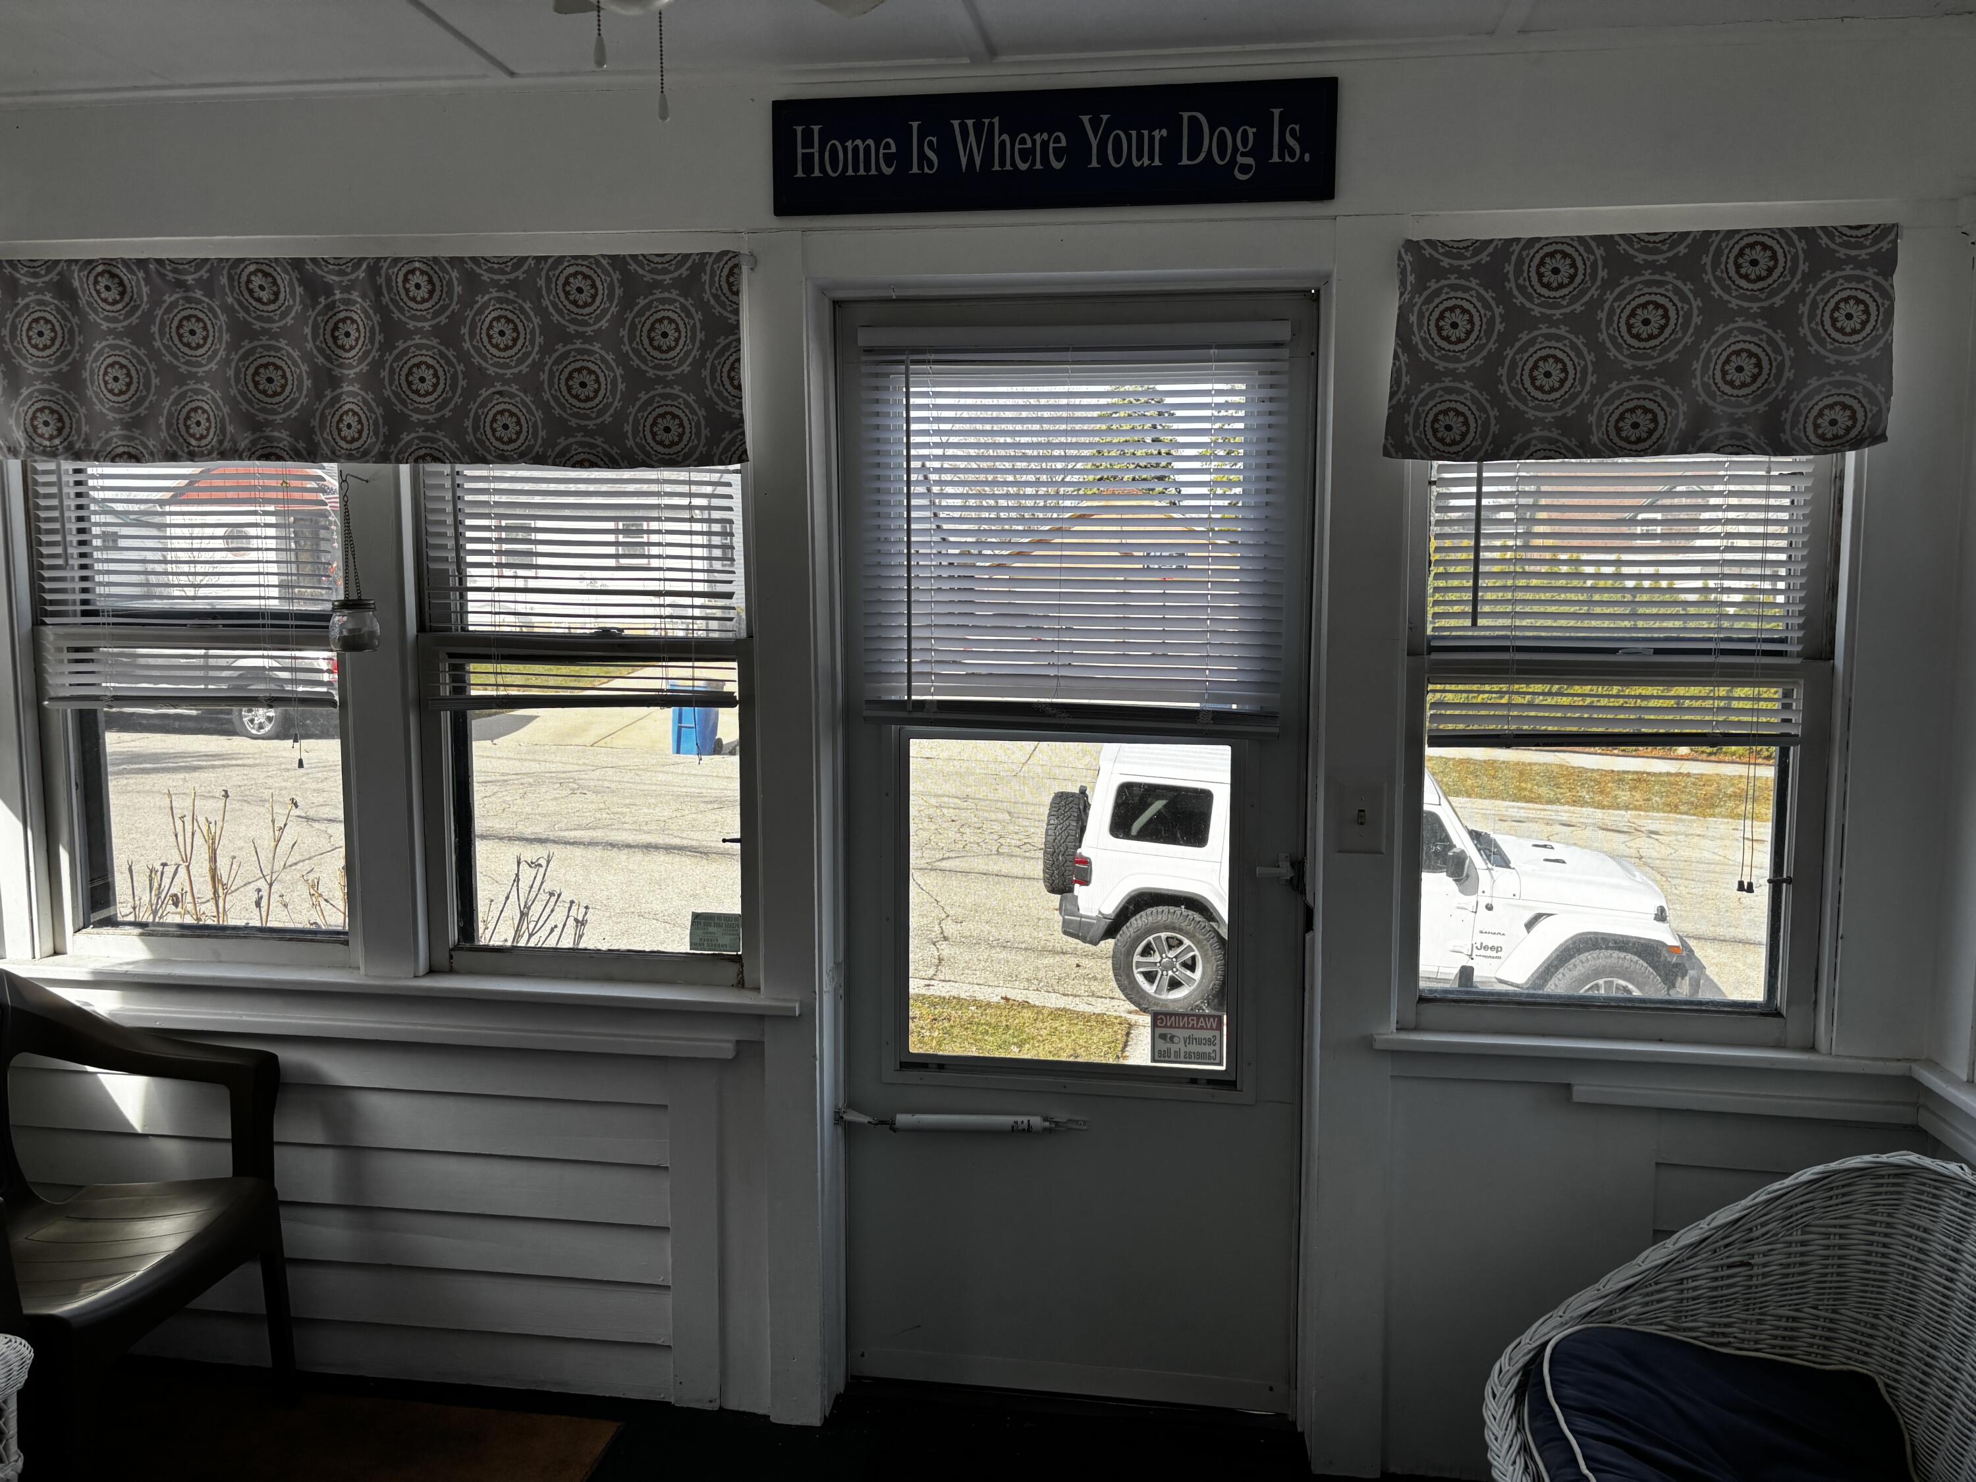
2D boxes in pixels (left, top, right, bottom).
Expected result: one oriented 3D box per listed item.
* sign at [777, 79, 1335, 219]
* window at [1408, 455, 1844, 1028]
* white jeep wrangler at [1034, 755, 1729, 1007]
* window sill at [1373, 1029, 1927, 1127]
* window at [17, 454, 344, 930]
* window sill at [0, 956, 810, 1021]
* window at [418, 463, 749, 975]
[{"bbox_3d":[0.097,-0.953,2.394,0.911,0.186,0.020,1,6,8],"label":"sign"},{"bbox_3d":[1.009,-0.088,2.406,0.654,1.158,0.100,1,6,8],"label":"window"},{"bbox_3d":[2.850,1.100,11.300,4.750,1.860,1.880,3,6,15],"label":"white jeep wrangler"},{"bbox_3d":[1.053,0.544,2.417,0.833,0.108,0.085,1,6,8],"label":"window sill"},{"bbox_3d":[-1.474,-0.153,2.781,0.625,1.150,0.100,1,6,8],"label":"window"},{"bbox_3d":[-1.101,0.450,2.742,1.577,0.028,0.100,1,6,8],"label":"window sill"},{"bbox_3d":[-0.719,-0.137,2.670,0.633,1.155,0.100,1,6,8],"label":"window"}]

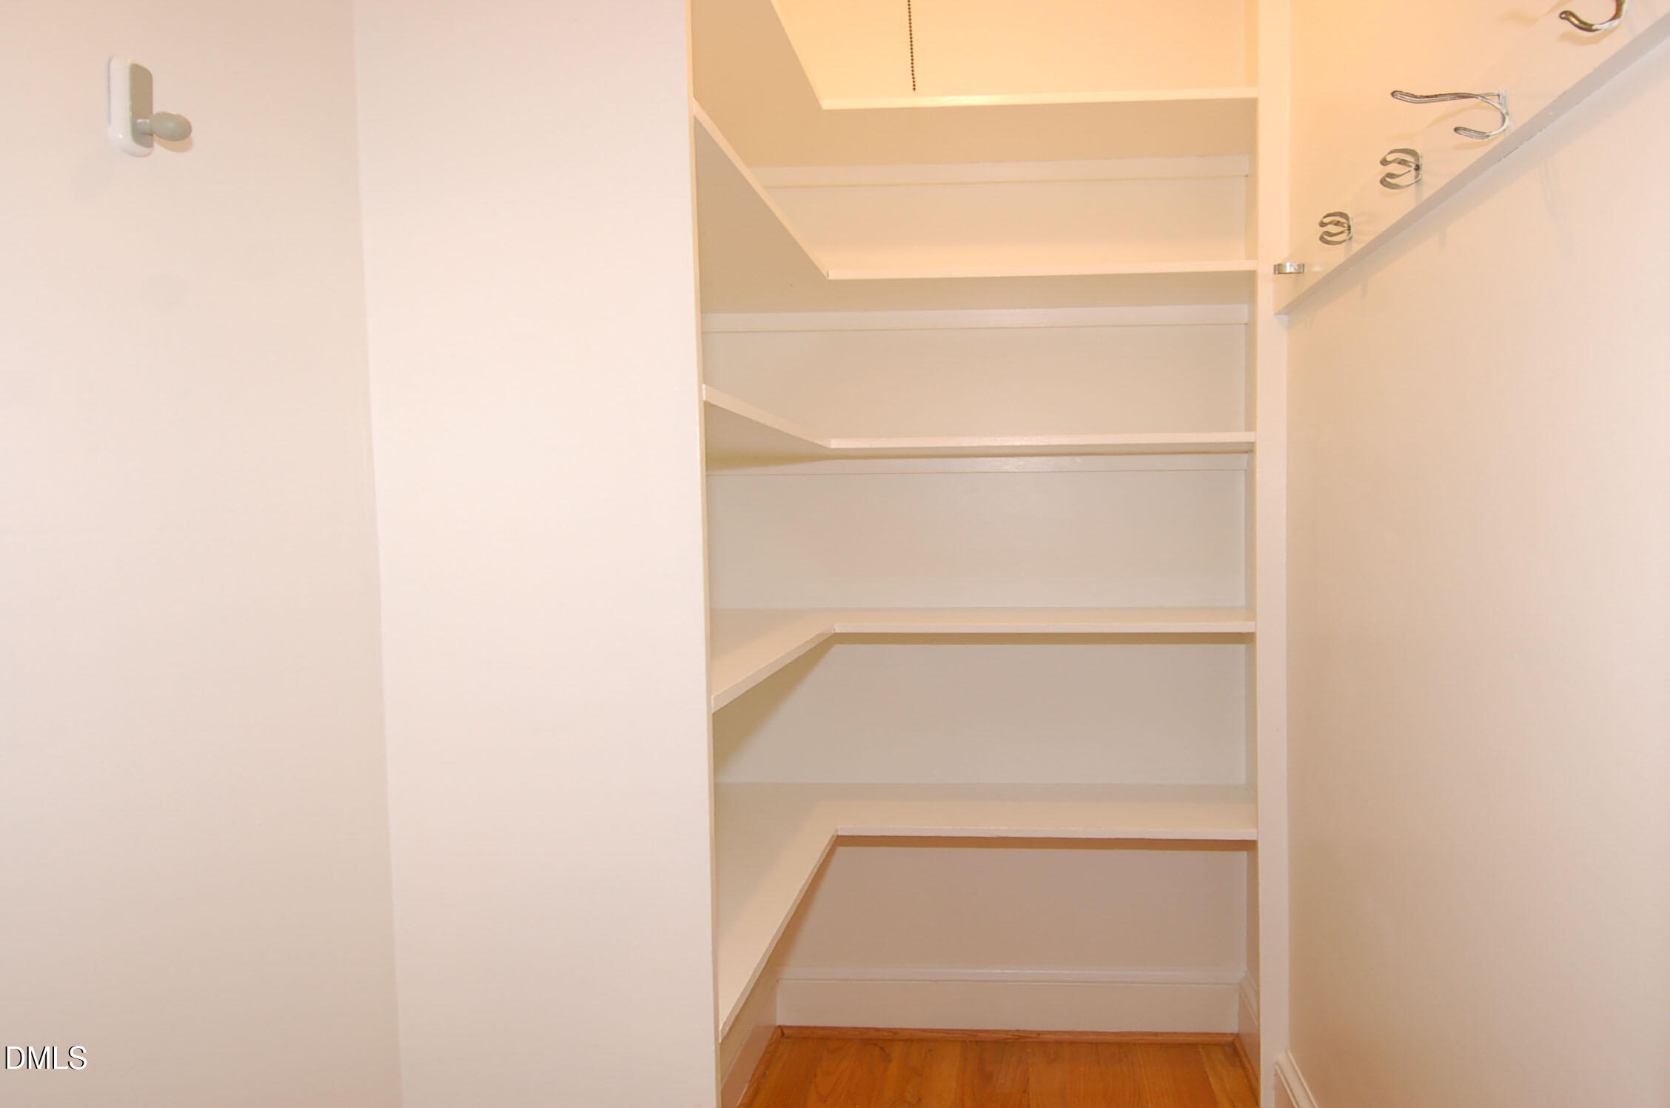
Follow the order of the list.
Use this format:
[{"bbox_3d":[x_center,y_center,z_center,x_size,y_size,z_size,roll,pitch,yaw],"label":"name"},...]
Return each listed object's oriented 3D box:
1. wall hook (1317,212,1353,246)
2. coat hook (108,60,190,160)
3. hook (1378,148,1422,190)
[{"bbox_3d":[0.747,-0.485,1.247,0.043,0.048,0.015,-1,2,10],"label":"wall hook"},{"bbox_3d":[-0.546,-0.362,0.672,0.054,0.063,0.030,-1,2,5],"label":"coat hook"},{"bbox_3d":[0.703,-0.479,1.036,0.043,0.048,0.015,-1,2,10],"label":"hook"}]

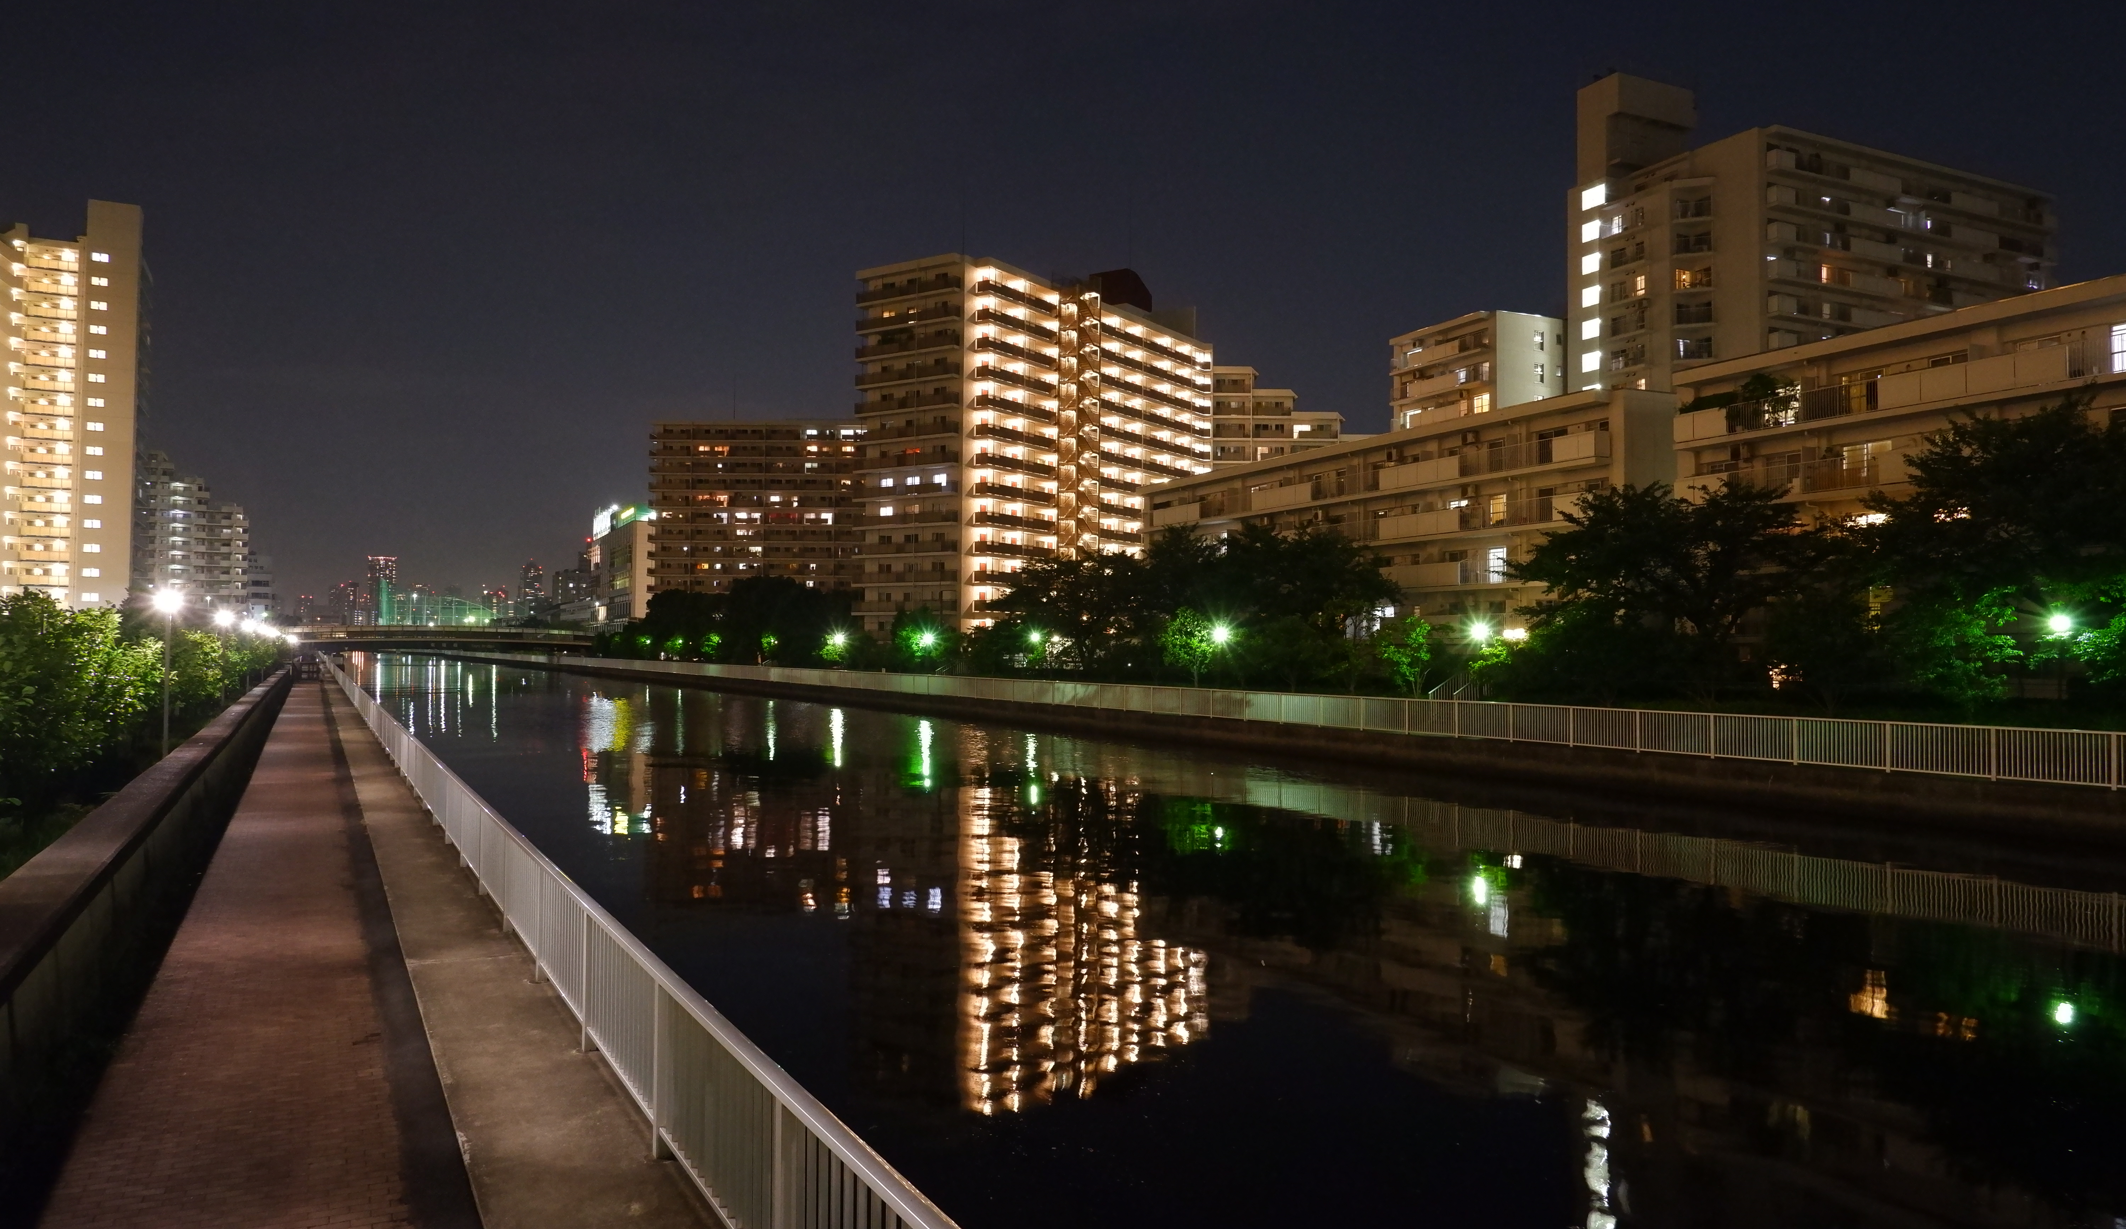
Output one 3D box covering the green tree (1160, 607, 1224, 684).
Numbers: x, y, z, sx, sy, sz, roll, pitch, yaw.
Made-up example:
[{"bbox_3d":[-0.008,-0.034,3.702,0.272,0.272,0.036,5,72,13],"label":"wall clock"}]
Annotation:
[{"bbox_3d":[6.500,1.820,69.018,3.294,4.318,3.294,0,-2,5],"label":"green tree"}]

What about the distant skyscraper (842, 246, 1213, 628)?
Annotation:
[{"bbox_3d":[-0.741,-13.790,152.012,13.453,41.467,50.999,-1,-2,33],"label":"distant skyscraper"}]

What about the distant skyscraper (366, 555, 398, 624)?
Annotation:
[{"bbox_3d":[-901.002,-15.638,1801.667,37.000,125.144,37.000,1,-2,-27],"label":"distant skyscraper"}]

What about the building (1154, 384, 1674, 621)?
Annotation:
[{"bbox_3d":[19.142,-2.346,77.438,9.500,14.100,37.619,1,-2,-29],"label":"building"}]

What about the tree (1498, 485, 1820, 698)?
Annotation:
[{"bbox_3d":[21.343,-0.532,48.368,10.939,8.278,9.500,0,-2,24],"label":"tree"}]

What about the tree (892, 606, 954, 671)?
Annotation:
[{"bbox_3d":[-10.200,2.110,99.350,4.742,5.196,4.742,1,-2,-6],"label":"tree"}]

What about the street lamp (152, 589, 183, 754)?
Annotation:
[{"bbox_3d":[-16.007,1.591,24.260,0.500,4.046,0.500,1,-2,-29],"label":"street lamp"}]

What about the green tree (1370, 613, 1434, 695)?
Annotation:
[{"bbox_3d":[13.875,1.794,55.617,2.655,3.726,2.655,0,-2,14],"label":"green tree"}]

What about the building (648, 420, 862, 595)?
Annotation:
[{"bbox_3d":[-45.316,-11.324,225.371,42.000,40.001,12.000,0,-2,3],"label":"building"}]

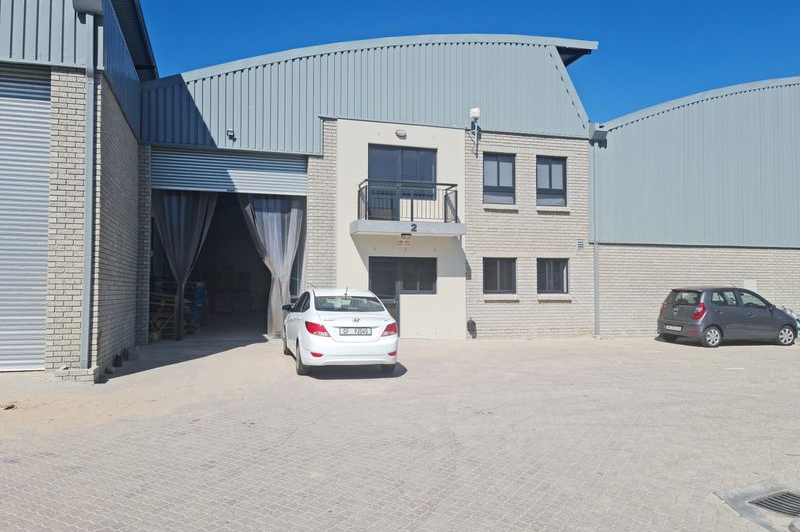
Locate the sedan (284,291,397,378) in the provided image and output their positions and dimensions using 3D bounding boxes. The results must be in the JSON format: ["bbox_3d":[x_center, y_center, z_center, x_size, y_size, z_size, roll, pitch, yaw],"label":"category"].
[{"bbox_3d":[-1.314,1.172,12.291,1.740,1.460,4.370,1,0,-16],"label":"sedan"}]

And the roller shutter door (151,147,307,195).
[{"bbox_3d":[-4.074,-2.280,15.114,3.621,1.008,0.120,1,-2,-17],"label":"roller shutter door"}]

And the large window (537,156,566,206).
[{"bbox_3d":[4.330,-2.398,17.716,0.974,1.423,0.120,1,-2,-17],"label":"large window"}]

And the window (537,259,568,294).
[{"bbox_3d":[4.337,0.286,17.639,0.995,1.009,0.120,1,-2,-17],"label":"window"}]

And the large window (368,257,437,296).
[{"bbox_3d":[0.100,0.257,16.309,1.869,1.001,0.120,1,-2,-17],"label":"large window"}]

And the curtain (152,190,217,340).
[{"bbox_3d":[-5.152,-0.020,14.950,1.450,3.589,0.300,1,-2,-17],"label":"curtain"}]

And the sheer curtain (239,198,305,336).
[{"bbox_3d":[-3.181,-0.018,15.569,1.597,3.618,0.300,1,-2,-17],"label":"sheer curtain"}]

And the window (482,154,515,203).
[{"bbox_3d":[2.758,-2.407,17.222,0.975,1.425,0.120,1,-2,-17],"label":"window"}]

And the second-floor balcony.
[{"bbox_3d":[0.214,-1.429,15.865,2.832,1.280,0.850,1,-2,-17],"label":"second-floor balcony"}]

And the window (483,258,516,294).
[{"bbox_3d":[2.758,0.273,17.143,0.998,0.992,0.120,1,-2,-17],"label":"window"}]

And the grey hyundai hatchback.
[{"bbox_3d":[8.766,1.319,16.583,3.570,1.530,1.620,1,-2,-16],"label":"grey hyundai hatchback"}]

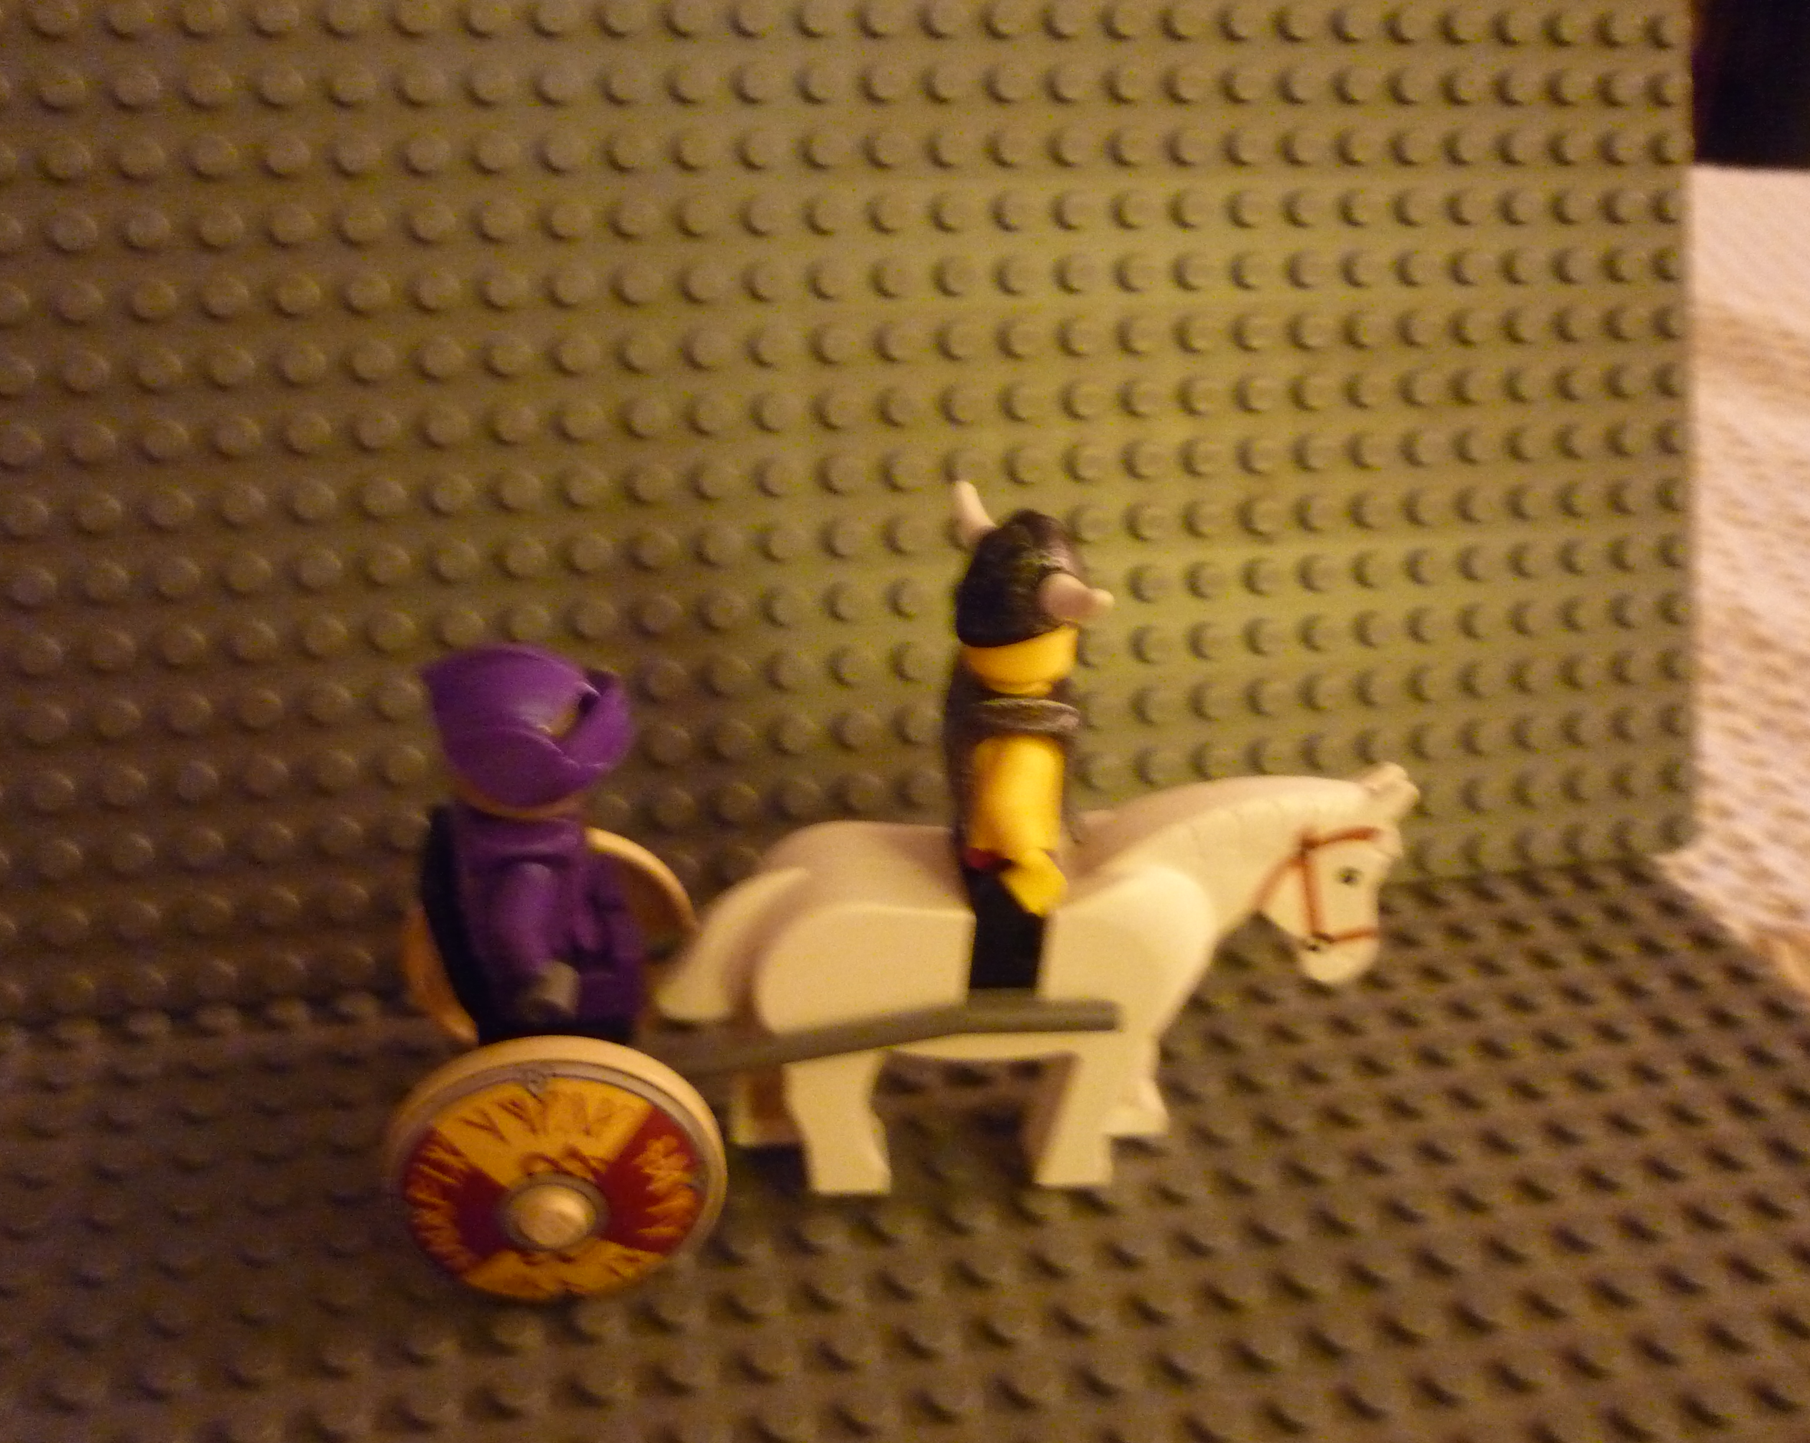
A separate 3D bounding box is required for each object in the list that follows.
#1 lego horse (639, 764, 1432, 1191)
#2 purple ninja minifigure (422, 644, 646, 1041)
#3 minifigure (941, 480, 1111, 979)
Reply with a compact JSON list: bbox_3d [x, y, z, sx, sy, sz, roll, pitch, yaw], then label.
[{"bbox_3d":[0.013,0.026,0.194,0.078,0.048,0.016,-1,28,-4],"label":"lego horse"},{"bbox_3d":[-0.037,0.011,0.181,0.021,0.039,0.023,-2,28,-6],"label":"purple ninja minifigure"},{"bbox_3d":[0.010,0.002,0.182,0.015,0.047,0.028,-1,28,-4],"label":"minifigure"}]

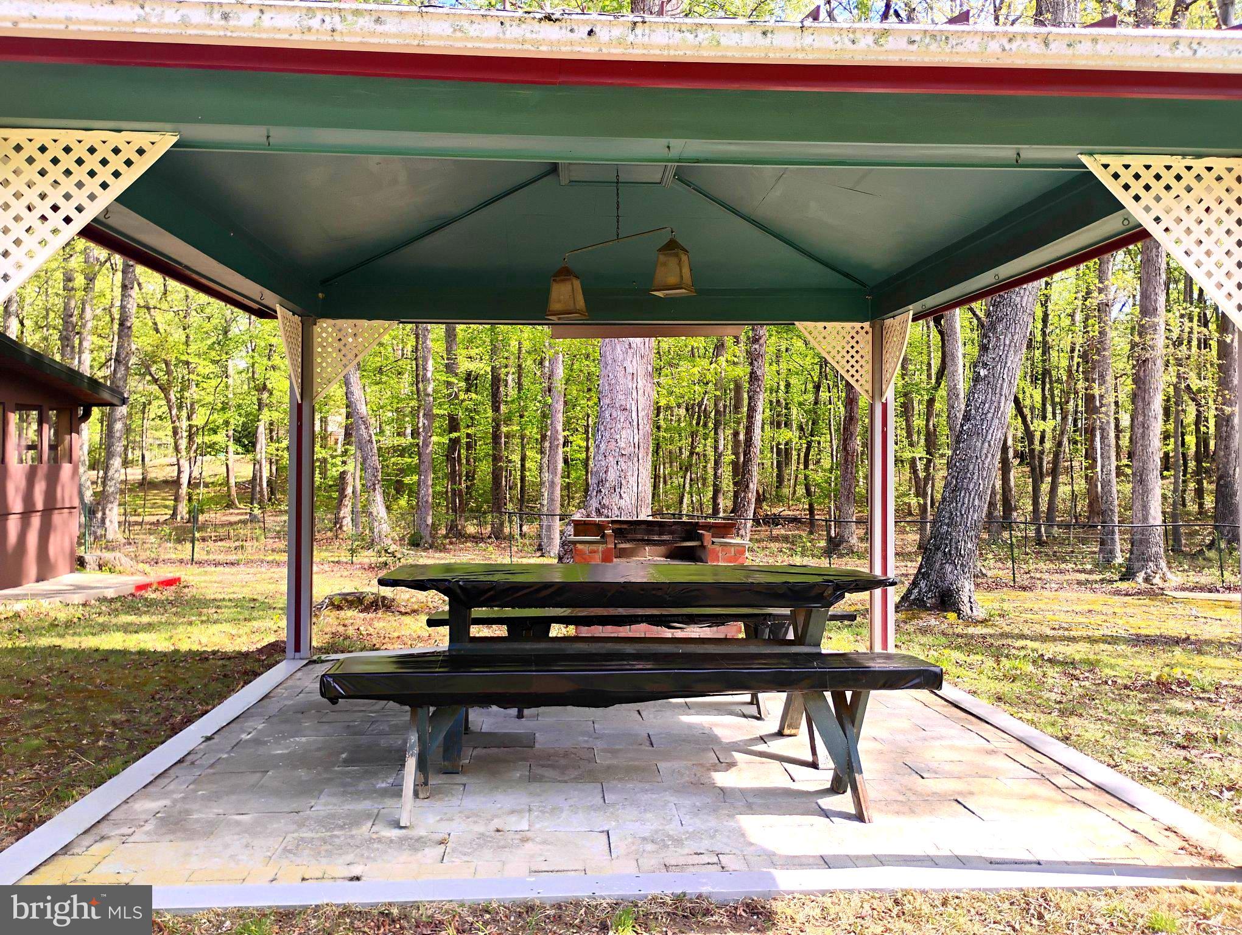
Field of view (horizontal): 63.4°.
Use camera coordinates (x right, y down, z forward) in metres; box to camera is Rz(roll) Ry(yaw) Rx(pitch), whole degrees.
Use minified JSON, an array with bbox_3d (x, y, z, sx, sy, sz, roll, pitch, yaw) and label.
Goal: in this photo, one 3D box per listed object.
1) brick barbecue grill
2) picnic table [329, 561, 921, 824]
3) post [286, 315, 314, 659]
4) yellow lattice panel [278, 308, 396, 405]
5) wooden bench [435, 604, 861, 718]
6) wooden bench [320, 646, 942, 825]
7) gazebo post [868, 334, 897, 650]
[{"bbox_3d":[0.284,0.905,8.146,1.380,0.980,0.640,0,0,-2],"label":"brick barbecue grill"},{"bbox_3d":[0.048,0.940,4.854,2.298,0.857,0.782,0,0,-2],"label":"picnic table"},{"bbox_3d":[-2.248,0.144,7.092,0.170,2.383,0.150,0,0,-4],"label":"post"},{"bbox_3d":[-1.898,-0.746,6.785,0.667,0.614,0.681,0,0,-4],"label":"yellow lattice panel"},{"bbox_3d":[0.126,1.088,5.650,2.312,0.564,0.374,0,0,-4],"label":"wooden bench"},{"bbox_3d":[0.059,1.076,4.023,2.380,0.582,0.374,0,0,-4],"label":"wooden bench"},{"bbox_3d":[1.900,0.166,7.367,0.170,2.383,0.150,0,0,-4],"label":"gazebo post"}]

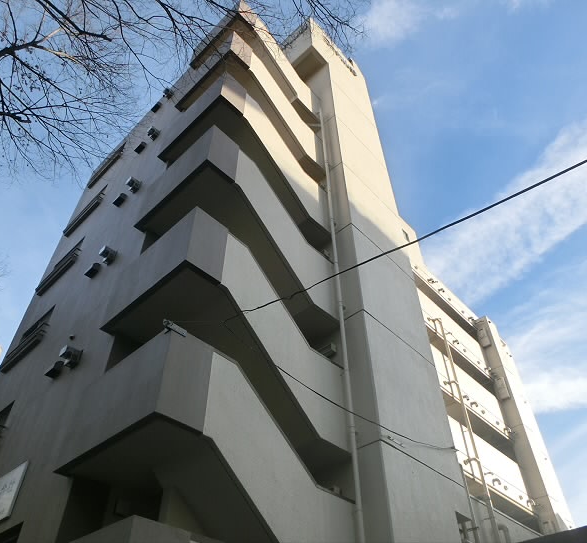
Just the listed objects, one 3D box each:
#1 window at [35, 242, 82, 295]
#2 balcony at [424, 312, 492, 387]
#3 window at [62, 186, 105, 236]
[{"bbox_3d":[-7.131,-0.181,15.565,1.931,1.236,0.270,-33,-53,29],"label":"window"},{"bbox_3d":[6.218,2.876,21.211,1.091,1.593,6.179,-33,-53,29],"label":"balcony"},{"bbox_3d":[-7.142,-2.146,17.491,1.931,1.236,0.270,-33,-53,29],"label":"window"}]

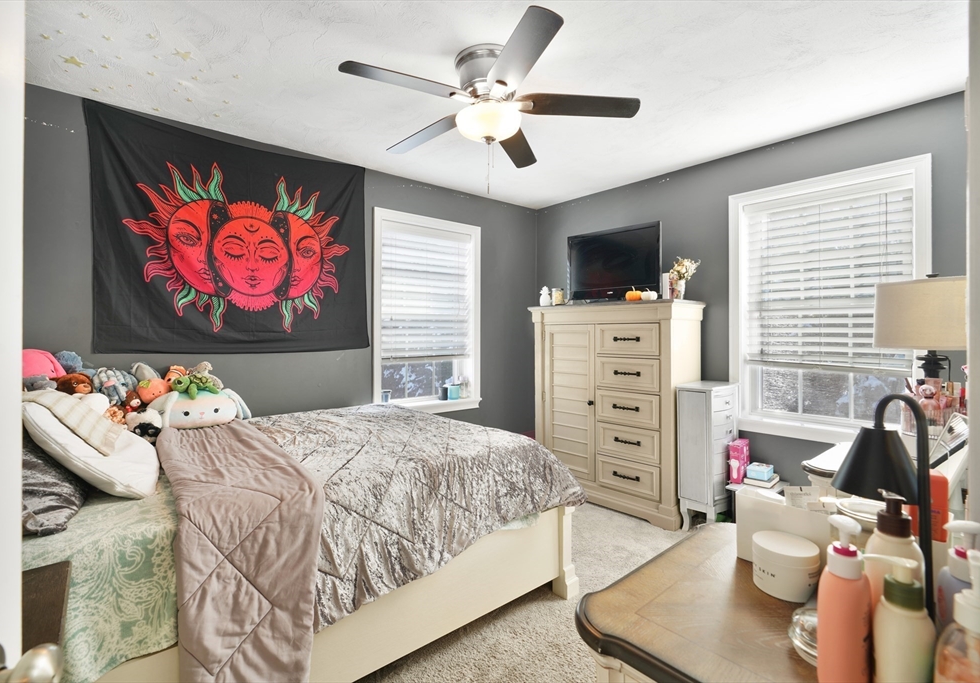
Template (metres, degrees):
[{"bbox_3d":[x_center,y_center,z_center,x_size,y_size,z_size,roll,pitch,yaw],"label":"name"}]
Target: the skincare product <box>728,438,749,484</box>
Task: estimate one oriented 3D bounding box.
[{"bbox_3d":[1.556,0.753,2.845,0.058,0.222,0.190,1,1,39],"label":"skincare product"}]

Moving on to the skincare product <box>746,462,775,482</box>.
[{"bbox_3d":[1.676,0.807,2.822,0.108,0.055,0.155,1,2,43],"label":"skincare product"}]

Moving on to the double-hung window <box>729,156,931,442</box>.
[{"bbox_3d":[1.958,-0.194,2.734,0.110,1.575,0.985,-1,1,-41],"label":"double-hung window"}]

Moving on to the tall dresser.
[{"bbox_3d":[0.915,0.455,3.490,0.448,1.456,1.283,-1,1,-40],"label":"tall dresser"}]

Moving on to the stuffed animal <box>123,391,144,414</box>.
[{"bbox_3d":[-1.760,0.310,2.243,0.080,0.135,0.085,0,1,22],"label":"stuffed animal"}]

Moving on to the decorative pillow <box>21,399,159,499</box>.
[{"bbox_3d":[-1.239,0.297,1.407,0.140,0.430,0.480,-48,27,-25],"label":"decorative pillow"}]

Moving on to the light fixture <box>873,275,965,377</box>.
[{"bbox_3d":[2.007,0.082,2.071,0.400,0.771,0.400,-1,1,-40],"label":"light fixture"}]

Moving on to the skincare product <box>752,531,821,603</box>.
[{"bbox_3d":[0.546,0.413,0.841,0.103,0.081,0.103,0,1,6],"label":"skincare product"}]

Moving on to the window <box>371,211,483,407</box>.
[{"bbox_3d":[-0.480,-0.204,3.656,0.998,1.564,0.120,-1,1,-40],"label":"window"}]

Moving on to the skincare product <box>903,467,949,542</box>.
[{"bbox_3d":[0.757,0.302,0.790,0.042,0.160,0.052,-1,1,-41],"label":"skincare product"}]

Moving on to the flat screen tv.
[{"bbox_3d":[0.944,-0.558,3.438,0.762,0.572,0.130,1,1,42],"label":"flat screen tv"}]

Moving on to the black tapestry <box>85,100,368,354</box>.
[{"bbox_3d":[-1.443,-0.580,2.768,1.511,1.283,0.030,-1,1,-40],"label":"black tapestry"}]

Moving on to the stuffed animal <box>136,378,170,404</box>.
[{"bbox_3d":[-1.627,0.247,2.200,0.120,0.125,0.130,1,18,43],"label":"stuffed animal"}]

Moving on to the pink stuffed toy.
[{"bbox_3d":[-1.961,0.133,1.950,0.260,0.230,0.210,-1,2,-43],"label":"pink stuffed toy"}]

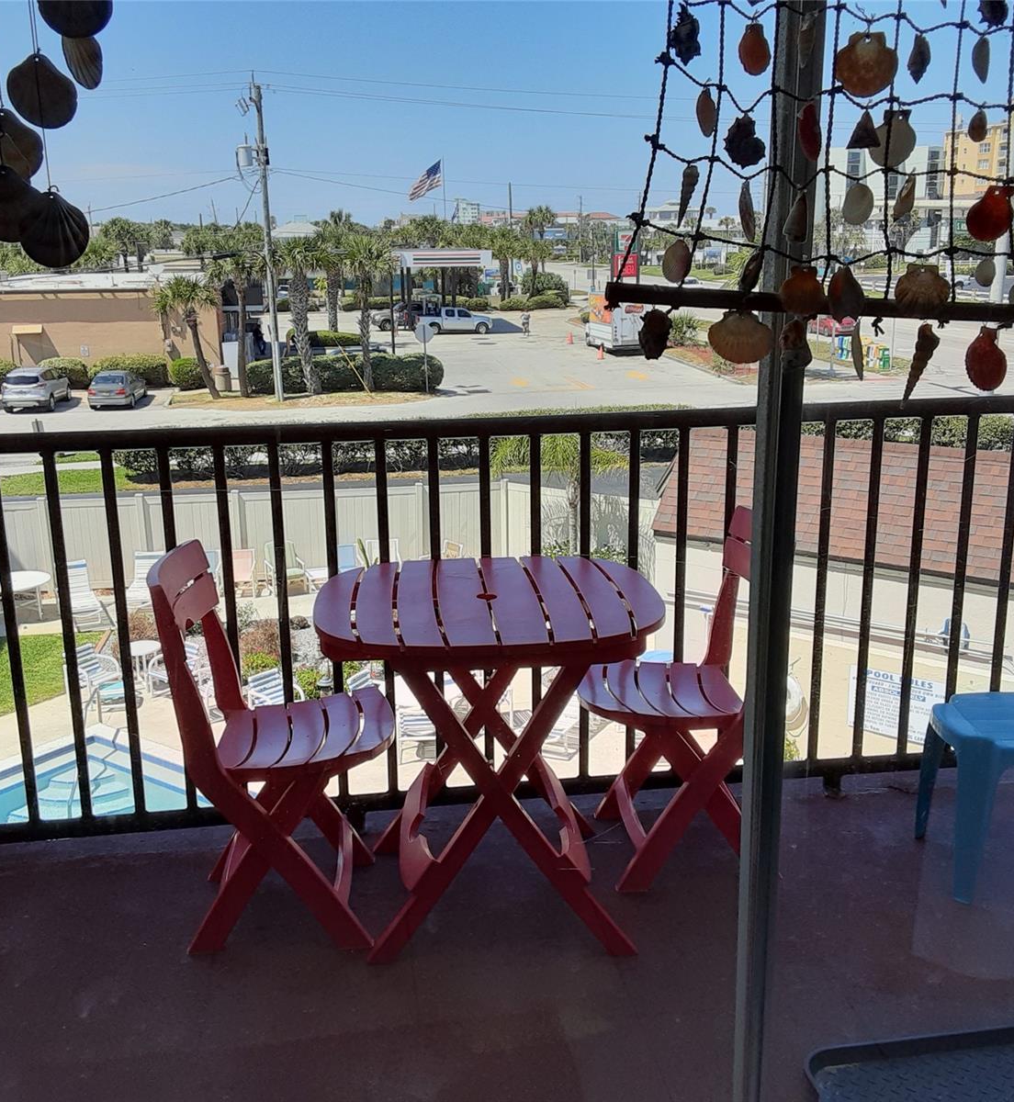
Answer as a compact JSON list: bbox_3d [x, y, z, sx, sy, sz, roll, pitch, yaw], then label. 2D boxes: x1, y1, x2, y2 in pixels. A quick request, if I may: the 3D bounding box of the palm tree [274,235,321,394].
[{"bbox_3d":[-8.635,-9.695,47.240,2.050,6.450,2.050,-3,16,-6],"label":"palm tree"}]

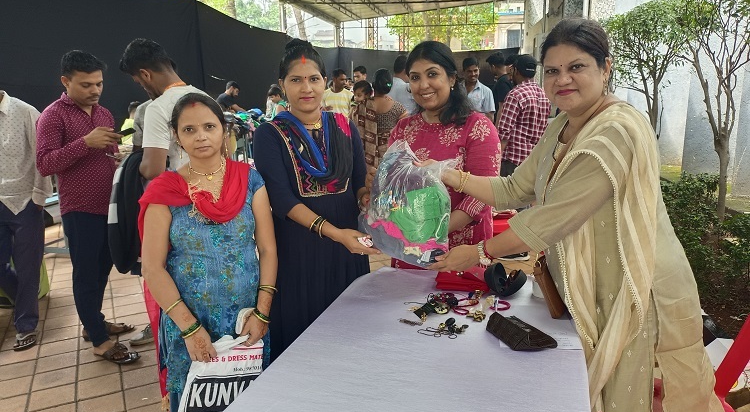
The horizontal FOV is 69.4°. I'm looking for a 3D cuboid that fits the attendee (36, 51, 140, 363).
[{"bbox_3d":[-1.603,-0.005,3.030,0.450,1.660,0.460,4,12,21],"label":"attendee"}]

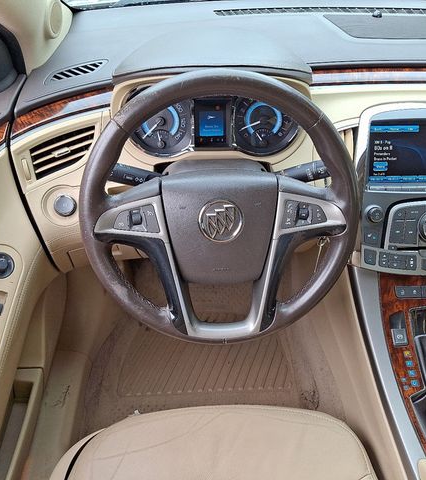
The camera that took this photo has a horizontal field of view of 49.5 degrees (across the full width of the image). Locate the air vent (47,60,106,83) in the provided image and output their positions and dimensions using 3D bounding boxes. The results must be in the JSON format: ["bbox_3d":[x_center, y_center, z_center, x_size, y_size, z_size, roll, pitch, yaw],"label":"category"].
[{"bbox_3d":[-0.263,-0.325,0.899,0.125,0.013,0.038,-28,46,-23],"label":"air vent"}]

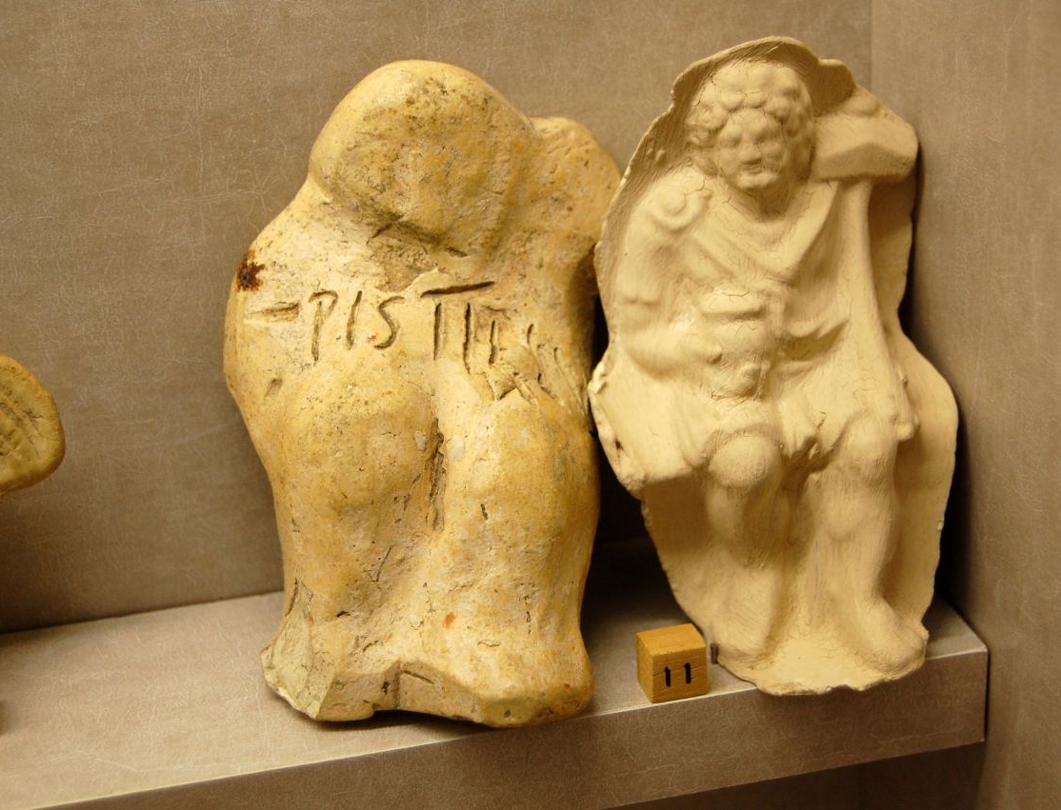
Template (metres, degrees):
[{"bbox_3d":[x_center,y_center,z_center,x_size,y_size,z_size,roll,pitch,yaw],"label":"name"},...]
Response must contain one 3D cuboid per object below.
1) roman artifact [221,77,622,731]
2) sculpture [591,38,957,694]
[{"bbox_3d":[-0.027,-0.010,0.612,0.100,0.168,0.068,-3,14,0],"label":"roman artifact"},{"bbox_3d":[0.069,-0.011,0.637,0.101,0.174,0.046,-6,17,-7],"label":"sculpture"}]

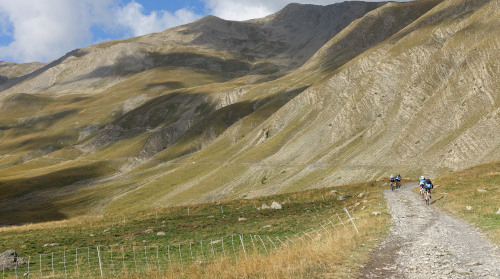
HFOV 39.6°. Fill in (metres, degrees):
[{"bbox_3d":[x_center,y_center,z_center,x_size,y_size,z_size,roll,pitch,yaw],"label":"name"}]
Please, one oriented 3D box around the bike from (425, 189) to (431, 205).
[{"bbox_3d":[11.135,3.622,43.500,0.680,1.060,1.800,0,-2,11],"label":"bike"}]

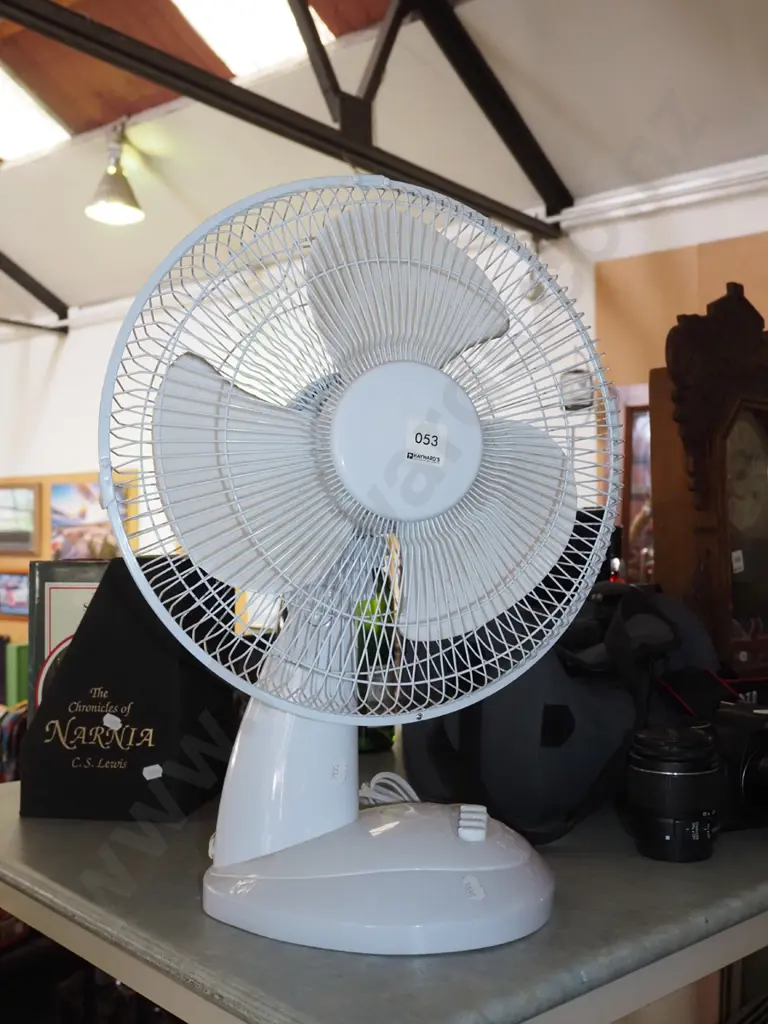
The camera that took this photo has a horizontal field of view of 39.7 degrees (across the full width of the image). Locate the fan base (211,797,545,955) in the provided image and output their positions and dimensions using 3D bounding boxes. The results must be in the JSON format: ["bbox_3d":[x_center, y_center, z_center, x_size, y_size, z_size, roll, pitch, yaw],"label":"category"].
[{"bbox_3d":[-0.004,0.219,0.690,0.221,0.066,0.170,-1,0,5],"label":"fan base"}]

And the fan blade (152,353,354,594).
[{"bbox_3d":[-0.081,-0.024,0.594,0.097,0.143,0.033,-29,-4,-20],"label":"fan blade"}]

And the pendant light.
[{"bbox_3d":[-1.392,-1.743,5.500,0.300,0.480,0.300,-1,0,0],"label":"pendant light"}]

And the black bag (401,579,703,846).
[{"bbox_3d":[0.150,0.155,0.910,0.275,0.192,0.200,-1,0,7],"label":"black bag"}]

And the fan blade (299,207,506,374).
[{"bbox_3d":[0.019,-0.129,0.639,0.143,0.097,0.033,4,-6,-30],"label":"fan blade"}]

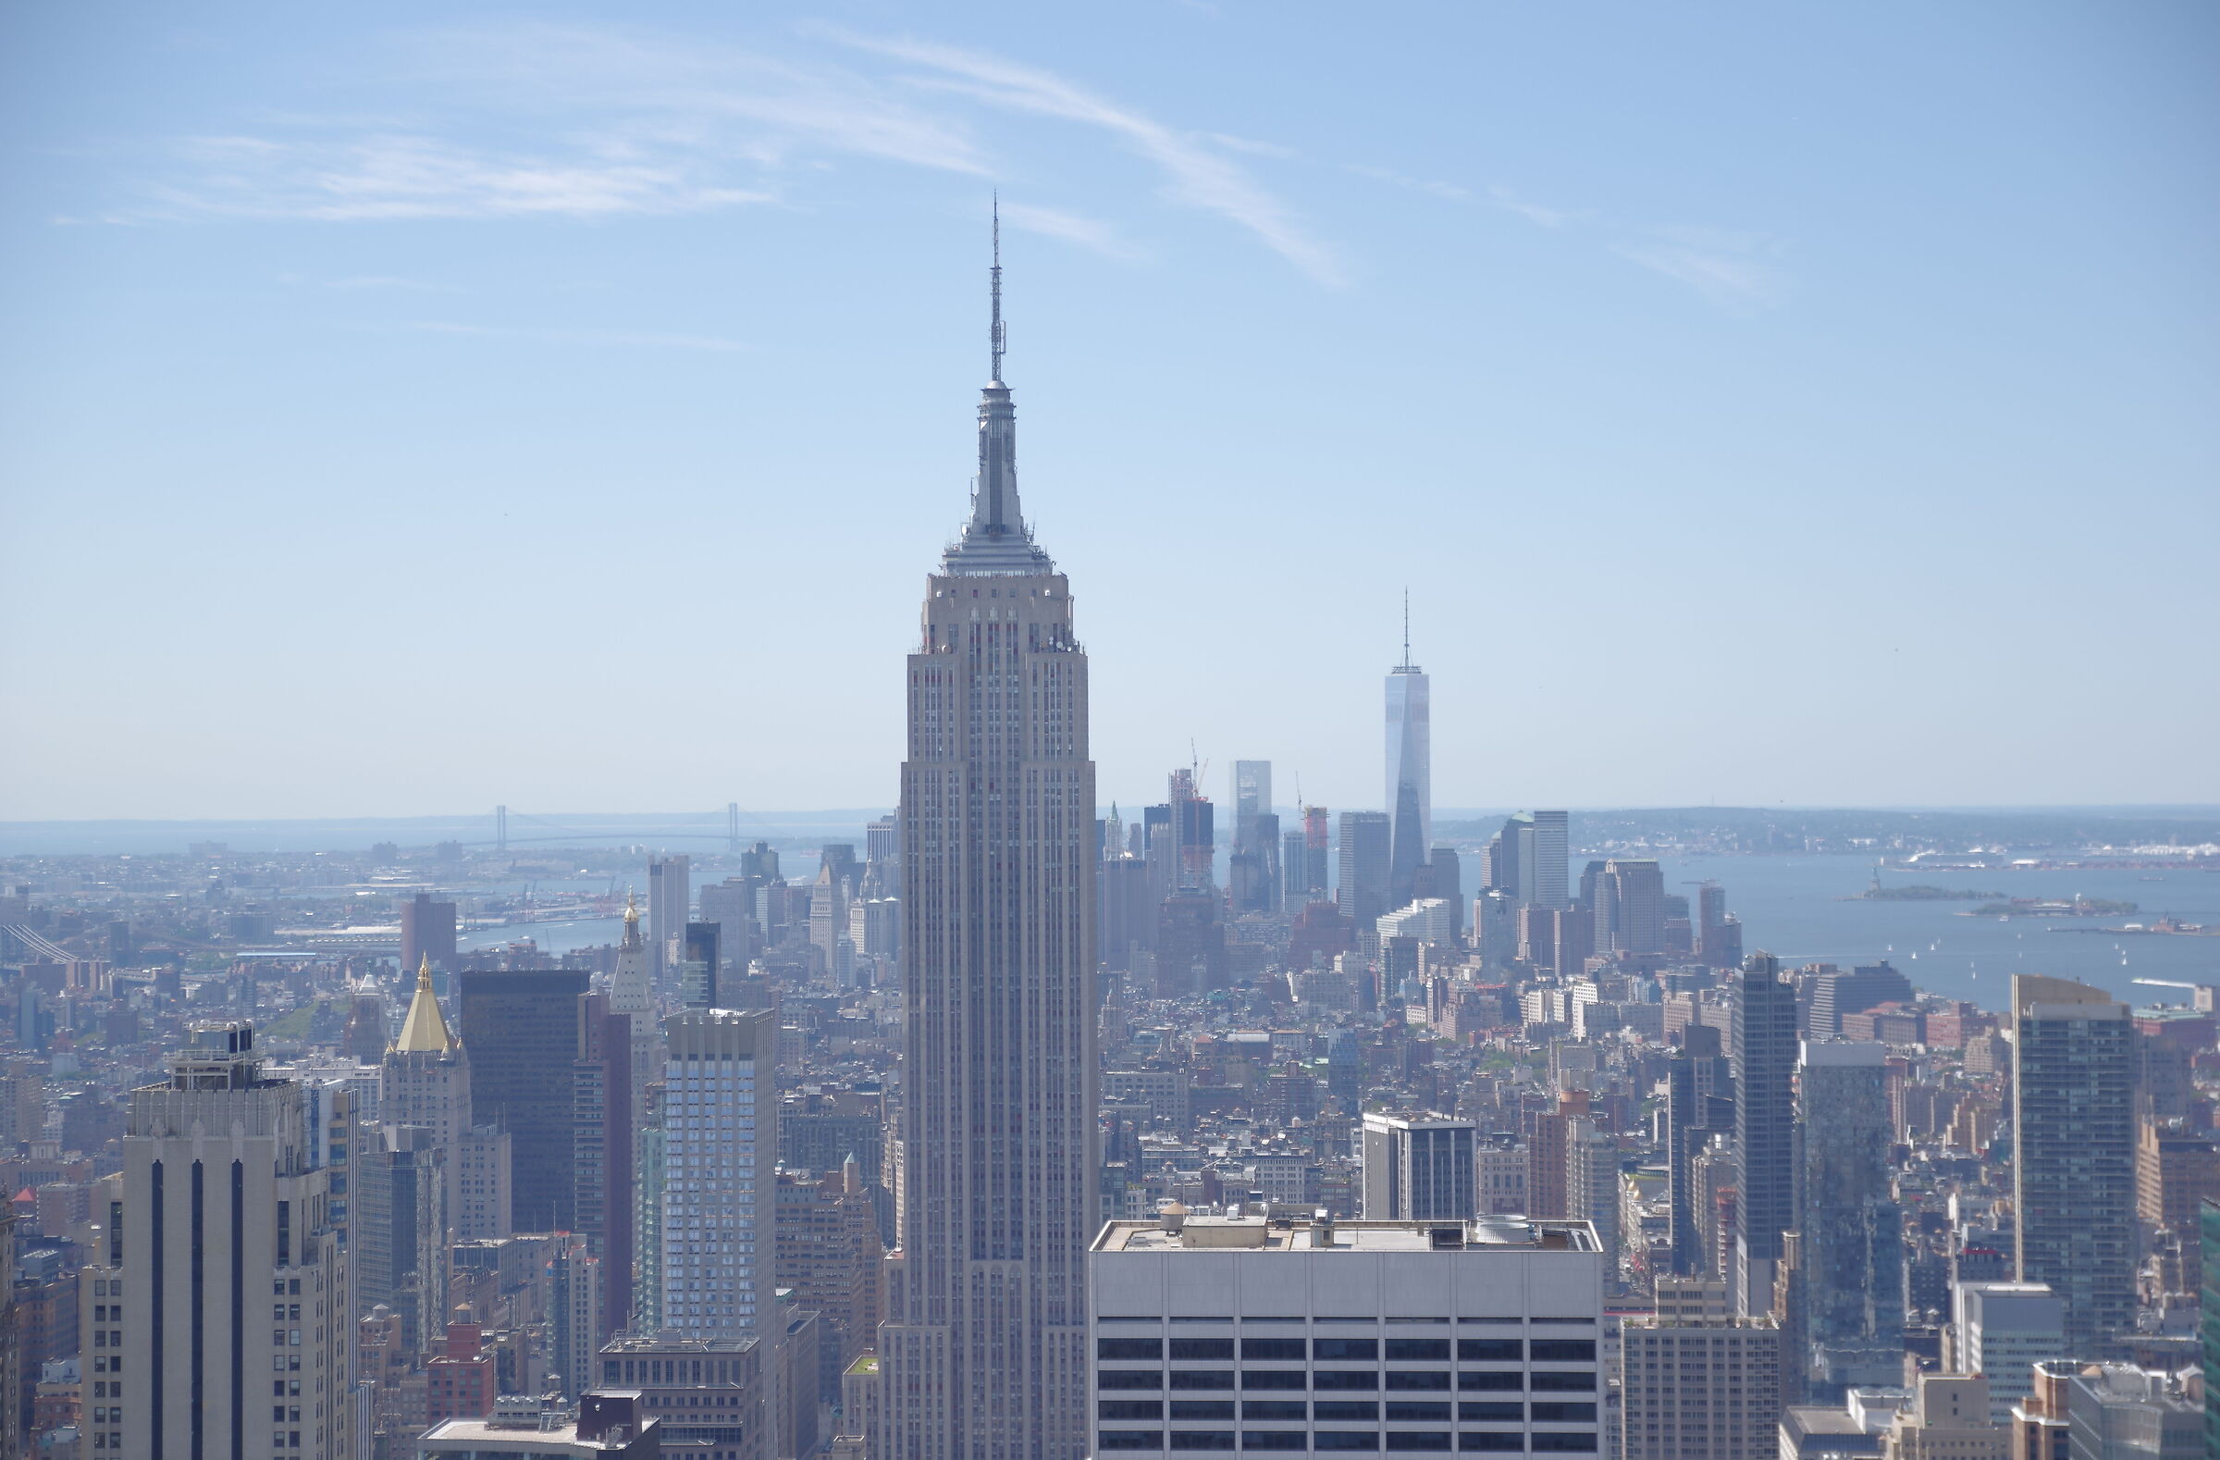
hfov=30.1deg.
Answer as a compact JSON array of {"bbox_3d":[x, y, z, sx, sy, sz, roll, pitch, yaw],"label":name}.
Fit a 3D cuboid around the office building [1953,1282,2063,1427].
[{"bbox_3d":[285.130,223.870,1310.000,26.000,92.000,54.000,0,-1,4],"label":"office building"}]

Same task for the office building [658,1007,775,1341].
[{"bbox_3d":[-102.070,169.600,1065.000,26.000,193.000,34.000,0,-1,4],"label":"office building"}]

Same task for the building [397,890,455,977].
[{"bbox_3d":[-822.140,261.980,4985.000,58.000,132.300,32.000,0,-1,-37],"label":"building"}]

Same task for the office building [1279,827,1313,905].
[{"bbox_3d":[279.520,250.540,6200.000,36.000,193.700,36.000,0,-1,-13],"label":"office building"}]

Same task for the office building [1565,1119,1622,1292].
[{"bbox_3d":[216.970,229.110,1850.000,27.000,106.000,26.000,0,-1,4],"label":"office building"}]

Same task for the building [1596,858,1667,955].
[{"bbox_3d":[627.460,242.760,4980.000,66.000,165.000,58.000,0,-1,-16],"label":"building"}]

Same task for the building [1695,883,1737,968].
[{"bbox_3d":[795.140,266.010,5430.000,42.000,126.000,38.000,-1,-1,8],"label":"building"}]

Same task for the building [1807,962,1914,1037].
[{"bbox_3d":[749.010,274.700,4110.000,82.000,79.000,62.000,0,-1,-17],"label":"building"}]

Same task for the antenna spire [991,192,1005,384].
[{"bbox_3d":[-34.810,-137.690,1284.500,4.600,60.800,4.600,0,-1,4],"label":"antenna spire"}]

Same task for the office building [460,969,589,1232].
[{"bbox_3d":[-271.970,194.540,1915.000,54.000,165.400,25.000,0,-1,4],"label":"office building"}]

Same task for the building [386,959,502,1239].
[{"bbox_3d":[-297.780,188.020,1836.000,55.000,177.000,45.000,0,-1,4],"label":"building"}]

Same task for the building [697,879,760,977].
[{"bbox_3d":[-491.050,261.890,5300.000,66.000,143.000,50.000,0,-1,4],"label":"building"}]

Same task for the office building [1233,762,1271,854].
[{"bbox_3d":[209.390,195.650,6080.000,60.000,299.300,60.000,0,-1,-3],"label":"office building"}]

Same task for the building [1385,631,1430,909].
[{"bbox_3d":[420.900,100.330,5834.000,61.000,475.000,61.000,0,-1,4],"label":"building"}]

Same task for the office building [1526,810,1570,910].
[{"bbox_3d":[606.500,225.310,5730.000,50.000,226.700,70.000,0,-1,-14],"label":"office building"}]

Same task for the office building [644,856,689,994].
[{"bbox_3d":[-602.170,256.260,5620.000,54.000,167.800,50.000,0,-1,-6],"label":"office building"}]

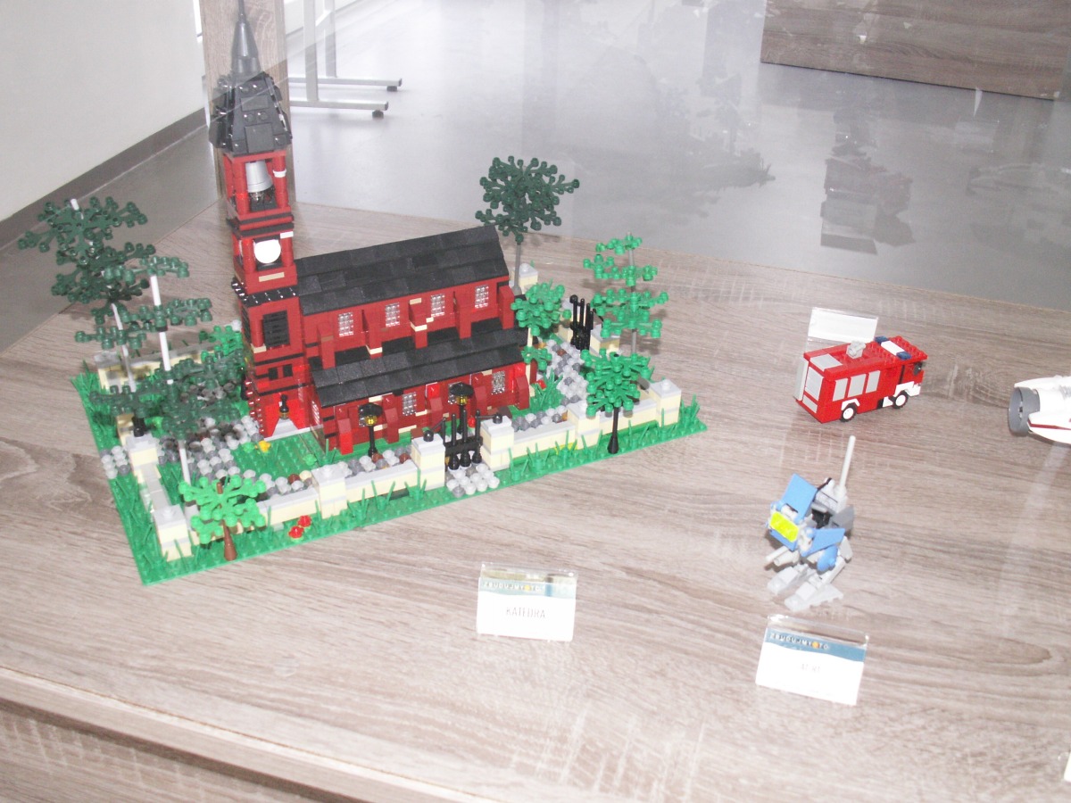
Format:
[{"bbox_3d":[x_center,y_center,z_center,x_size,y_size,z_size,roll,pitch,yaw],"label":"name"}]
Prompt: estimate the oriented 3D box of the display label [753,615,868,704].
[{"bbox_3d":[0.138,0.128,0.542,0.050,0.031,0.022,9,30,12],"label":"display label"}]

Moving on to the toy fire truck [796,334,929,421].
[{"bbox_3d":[0.236,-0.019,0.788,0.085,0.051,0.038,-11,32,-21],"label":"toy fire truck"}]

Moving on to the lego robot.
[{"bbox_3d":[0.154,0.065,0.588,0.055,0.097,0.042,-19,35,-32],"label":"lego robot"}]

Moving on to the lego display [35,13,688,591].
[{"bbox_3d":[-0.105,-0.123,0.714,0.415,0.290,0.265,-14,33,-25],"label":"lego display"}]

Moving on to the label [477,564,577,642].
[{"bbox_3d":[-0.004,0.106,0.575,0.051,0.032,0.022,4,30,5],"label":"label"}]

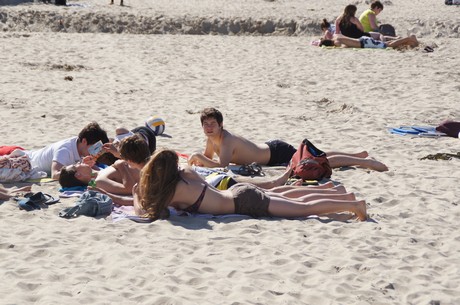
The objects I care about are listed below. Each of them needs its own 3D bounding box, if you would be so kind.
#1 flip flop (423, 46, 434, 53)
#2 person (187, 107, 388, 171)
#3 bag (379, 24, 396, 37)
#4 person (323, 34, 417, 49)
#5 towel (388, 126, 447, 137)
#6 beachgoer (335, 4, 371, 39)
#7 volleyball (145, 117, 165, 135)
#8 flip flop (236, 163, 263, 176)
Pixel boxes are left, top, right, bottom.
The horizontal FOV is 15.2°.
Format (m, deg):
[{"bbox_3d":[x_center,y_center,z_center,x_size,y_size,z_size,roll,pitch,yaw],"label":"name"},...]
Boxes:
[{"bbox_3d":[3.450,-1.779,29.886,0.250,0.080,0.110,4,9,30],"label":"flip flop"},{"bbox_3d":[0.531,-0.133,15.900,1.850,0.530,0.580,0,8,0],"label":"person"},{"bbox_3d":[3.000,-2.279,32.800,0.330,0.290,0.220,-2,8,-11],"label":"bag"},{"bbox_3d":[2.519,-2.022,31.100,1.760,0.250,0.500,0,8,0],"label":"person"},{"bbox_3d":[1.990,-0.212,18.228,0.660,0.060,0.600,0,8,0],"label":"towel"},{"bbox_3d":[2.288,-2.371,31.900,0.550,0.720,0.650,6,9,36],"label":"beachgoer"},{"bbox_3d":[-0.792,-0.283,18.400,0.210,0.210,0.210,0,8,0],"label":"volleyball"},{"bbox_3d":[0.183,0.161,15.365,0.260,0.090,0.130,2,8,11],"label":"flip flop"}]

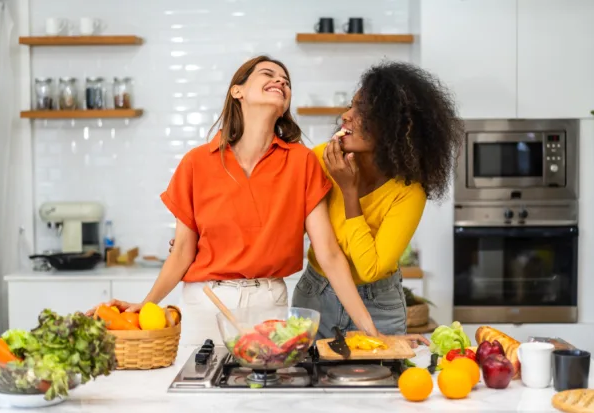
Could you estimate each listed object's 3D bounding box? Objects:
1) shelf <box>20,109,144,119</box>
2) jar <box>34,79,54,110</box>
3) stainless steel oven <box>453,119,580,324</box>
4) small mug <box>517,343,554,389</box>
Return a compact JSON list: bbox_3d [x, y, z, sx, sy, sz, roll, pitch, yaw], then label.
[{"bbox_3d":[-1.125,-0.483,4.980,0.600,0.038,0.210,0,3,1],"label":"shelf"},{"bbox_3d":[-1.331,-0.586,4.980,0.100,0.176,0.100,0,2,0],"label":"jar"},{"bbox_3d":[1.053,0.059,4.805,0.595,0.985,0.550,0,3,1],"label":"stainless steel oven"},{"bbox_3d":[0.580,0.383,2.290,0.087,0.096,0.088,0,3,1],"label":"small mug"}]

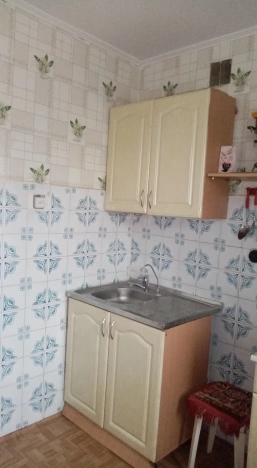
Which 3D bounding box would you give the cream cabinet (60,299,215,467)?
[{"bbox_3d":[0.041,0.855,2.232,0.775,0.821,0.505,7,6,42],"label":"cream cabinet"}]

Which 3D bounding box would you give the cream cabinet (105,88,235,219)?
[{"bbox_3d":[0.240,-0.484,2.318,0.805,0.719,0.293,7,6,44],"label":"cream cabinet"}]

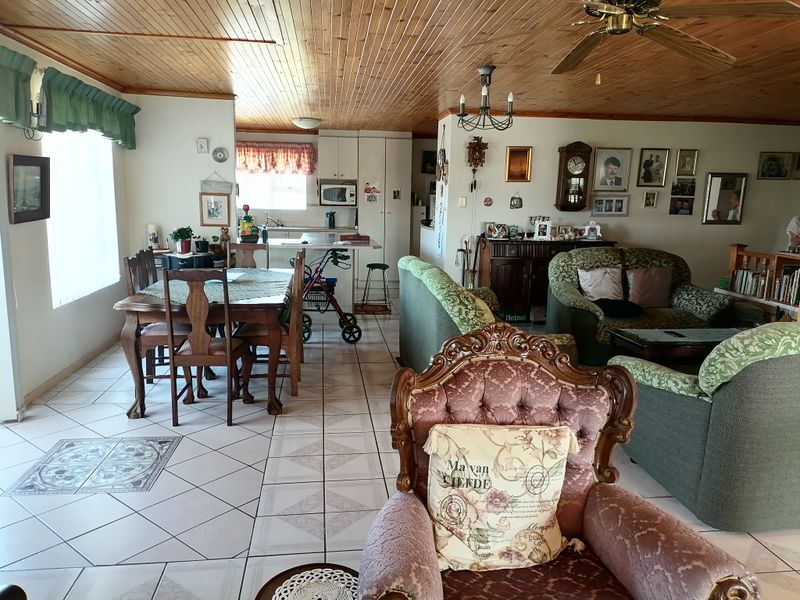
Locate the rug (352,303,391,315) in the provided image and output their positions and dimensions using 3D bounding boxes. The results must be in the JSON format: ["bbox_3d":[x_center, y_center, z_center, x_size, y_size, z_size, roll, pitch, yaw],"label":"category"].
[{"bbox_3d":[-0.388,0.110,7.749,0.463,0.011,0.691,0,10,-7],"label":"rug"}]

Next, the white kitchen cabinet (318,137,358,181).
[{"bbox_3d":[-0.969,-2.211,9.433,0.612,0.637,0.480,0,10,-7],"label":"white kitchen cabinet"}]

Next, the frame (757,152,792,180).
[{"bbox_3d":[4.899,-1.742,7.845,0.473,0.351,0.031,0,10,-7],"label":"frame"}]

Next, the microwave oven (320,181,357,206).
[{"bbox_3d":[-0.972,-1.655,9.522,0.564,0.329,0.400,0,10,-7],"label":"microwave oven"}]

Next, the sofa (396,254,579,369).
[{"bbox_3d":[0.590,0.221,4.621,0.900,0.950,1.600,-1,10,-11],"label":"sofa"}]

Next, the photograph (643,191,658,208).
[{"bbox_3d":[3.326,-1.323,7.972,0.182,0.208,0.020,-1,10,-7],"label":"photograph"}]

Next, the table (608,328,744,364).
[{"bbox_3d":[2.273,0.503,4.572,1.200,0.460,0.560,0,10,-7],"label":"table"}]

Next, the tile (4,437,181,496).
[{"bbox_3d":[-1.610,0.878,3.251,0.688,0.012,0.666,-1,10,-7],"label":"tile"}]

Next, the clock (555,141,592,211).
[{"bbox_3d":[2.231,-1.582,7.706,0.437,0.873,0.170,-1,10,-7],"label":"clock"}]

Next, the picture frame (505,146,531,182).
[{"bbox_3d":[1.519,-1.725,7.659,0.337,0.441,0.030,-1,10,-7],"label":"picture frame"}]

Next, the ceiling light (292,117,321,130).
[{"bbox_3d":[-1.225,-2.302,7.837,0.394,0.132,0.394,0,10,-7],"label":"ceiling light"}]

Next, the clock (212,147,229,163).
[{"bbox_3d":[-1.898,-1.538,6.366,0.166,0.165,0.030,0,10,-7],"label":"clock"}]

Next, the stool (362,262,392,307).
[{"bbox_3d":[-0.301,-0.187,7.864,0.360,0.600,0.360,0,10,-7],"label":"stool"}]

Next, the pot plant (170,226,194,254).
[{"bbox_3d":[-2.278,-0.625,6.292,0.246,0.289,0.250,0,10,-7],"label":"pot plant"}]

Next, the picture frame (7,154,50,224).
[{"bbox_3d":[-2.484,-0.750,4.059,0.035,0.422,0.505,-1,10,-7],"label":"picture frame"}]

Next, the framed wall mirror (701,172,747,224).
[{"bbox_3d":[4.053,-1.256,7.497,0.519,0.618,0.030,0,10,-7],"label":"framed wall mirror"}]

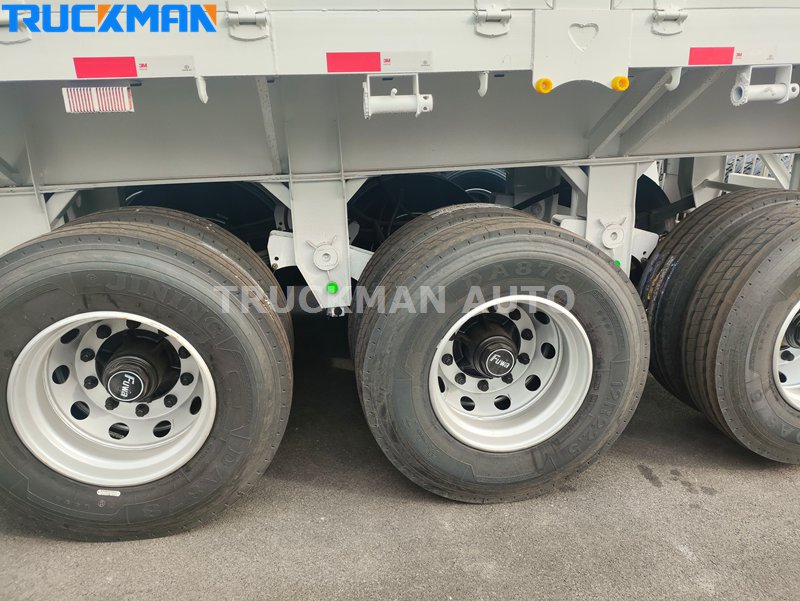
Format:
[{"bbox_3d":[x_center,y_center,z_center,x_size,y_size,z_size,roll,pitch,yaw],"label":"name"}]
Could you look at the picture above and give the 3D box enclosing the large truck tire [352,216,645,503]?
[{"bbox_3d":[0.375,0.232,2.145,1.078,1.075,0.298,-2,17,-10],"label":"large truck tire"}]

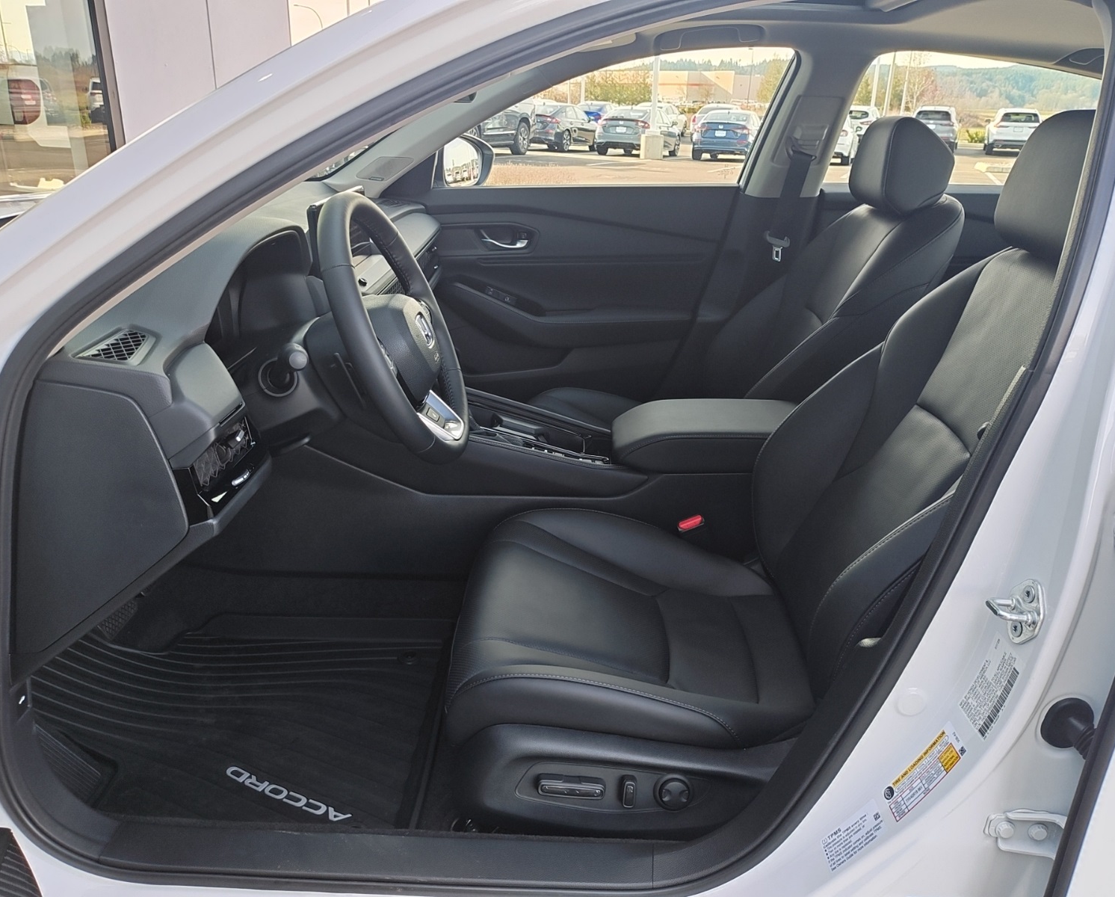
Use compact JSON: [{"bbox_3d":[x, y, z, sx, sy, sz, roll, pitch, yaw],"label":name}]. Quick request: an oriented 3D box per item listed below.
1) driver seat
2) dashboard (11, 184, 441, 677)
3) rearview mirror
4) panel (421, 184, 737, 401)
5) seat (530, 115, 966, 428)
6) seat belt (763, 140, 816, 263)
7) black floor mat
[{"bbox_3d":[0.280,0.033,1.196,0.870,0.950,0.550,2,21,2],"label":"driver seat"},{"bbox_3d":[-0.579,-0.207,1.528,0.560,0.490,1.430,2,21,2],"label":"dashboard"},{"bbox_3d":[-0.245,-0.771,2.313,0.120,0.145,0.200,8,22,16],"label":"rearview mirror"},{"bbox_3d":[-0.019,-0.352,2.207,0.910,0.620,0.140,2,21,2],"label":"panel"},{"bbox_3d":[0.327,-0.226,1.866,0.850,0.930,0.540,2,21,2],"label":"seat"},{"bbox_3d":[0.536,-0.559,2.007,0.110,0.290,0.070,2,21,2],"label":"seat belt"},{"bbox_3d":[-0.556,0.421,1.438,0.720,0.080,0.500,2,21,2],"label":"black floor mat"}]

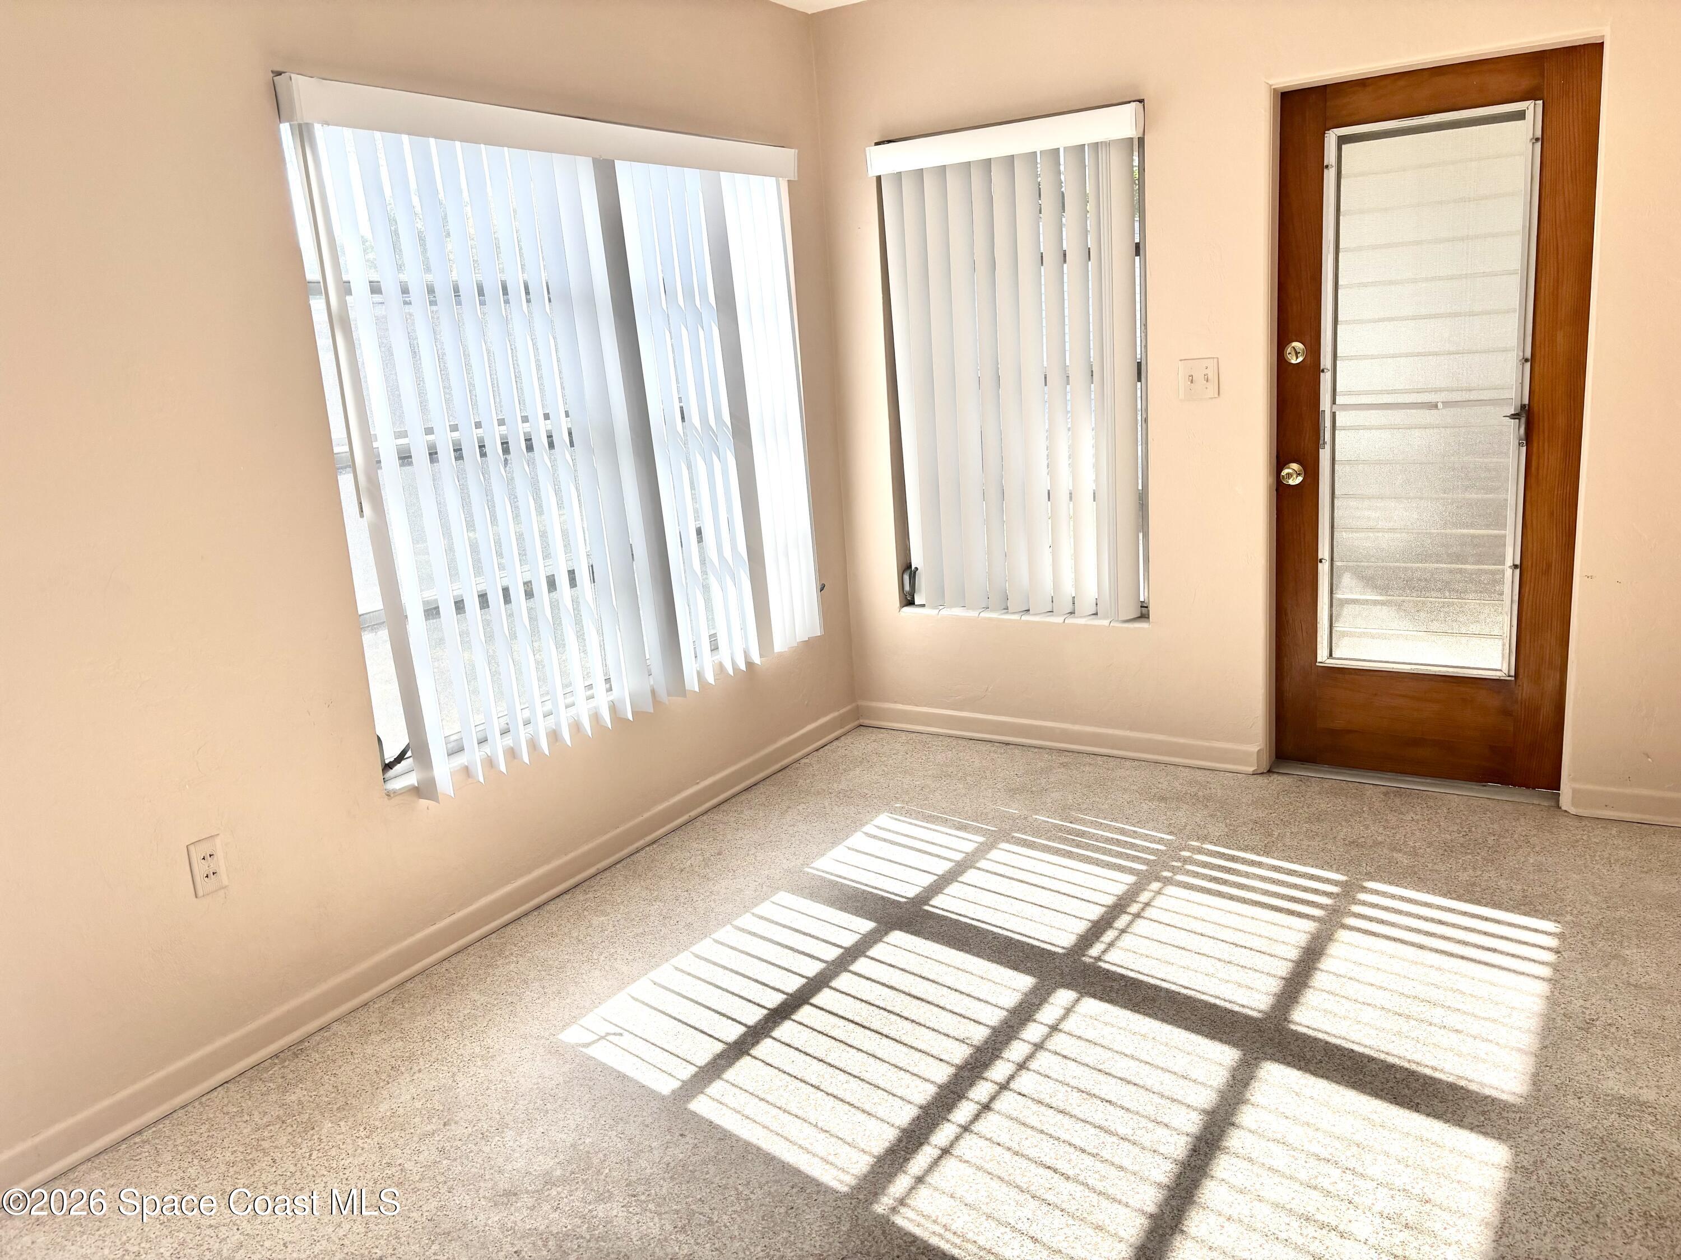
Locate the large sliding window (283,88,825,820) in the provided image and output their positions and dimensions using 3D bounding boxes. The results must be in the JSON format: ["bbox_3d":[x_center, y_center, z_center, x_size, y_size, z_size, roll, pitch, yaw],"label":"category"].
[{"bbox_3d":[-0.625,-0.590,3.574,0.130,1.612,1.894,4,15,32],"label":"large sliding window"}]

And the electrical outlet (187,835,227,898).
[{"bbox_3d":[-1.306,0.488,2.606,0.010,0.115,0.071,4,15,32],"label":"electrical outlet"}]

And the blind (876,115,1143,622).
[{"bbox_3d":[0.560,-0.818,4.149,0.928,1.575,0.100,4,15,32],"label":"blind"}]

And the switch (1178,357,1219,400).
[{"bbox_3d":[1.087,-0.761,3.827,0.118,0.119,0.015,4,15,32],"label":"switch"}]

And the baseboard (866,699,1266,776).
[{"bbox_3d":[0.703,0.369,4.386,1.484,0.089,0.020,4,15,32],"label":"baseboard"}]

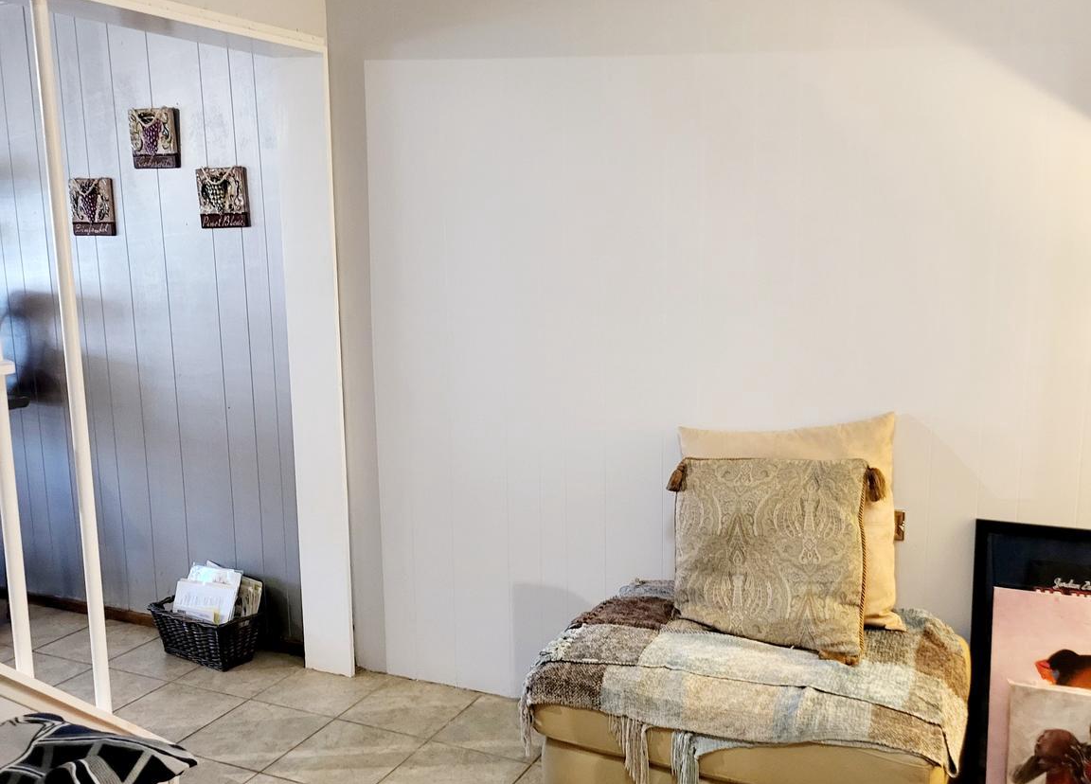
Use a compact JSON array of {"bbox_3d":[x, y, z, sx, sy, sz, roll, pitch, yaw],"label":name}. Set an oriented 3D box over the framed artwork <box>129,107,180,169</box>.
[{"bbox_3d":[-1.357,-0.880,3.498,0.190,0.200,0.028,3,10,25],"label":"framed artwork"}]

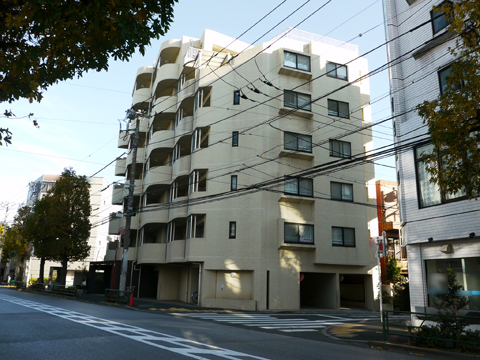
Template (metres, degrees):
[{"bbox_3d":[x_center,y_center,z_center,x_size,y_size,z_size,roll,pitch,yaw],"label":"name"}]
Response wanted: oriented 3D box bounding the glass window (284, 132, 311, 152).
[{"bbox_3d":[3.614,-2.349,24.088,1.899,1.141,0.120,6,-15,-17],"label":"glass window"}]

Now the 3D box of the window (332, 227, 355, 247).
[{"bbox_3d":[6.375,3.499,23.907,1.638,1.141,0.140,6,-16,-18],"label":"window"}]

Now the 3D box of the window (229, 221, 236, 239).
[{"bbox_3d":[-0.438,2.946,22.934,0.383,0.972,0.140,-1,-15,9],"label":"window"}]

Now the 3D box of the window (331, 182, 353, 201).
[{"bbox_3d":[6.453,0.744,24.633,1.638,1.141,0.140,6,-16,-18],"label":"window"}]

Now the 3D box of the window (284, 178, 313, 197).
[{"bbox_3d":[3.557,0.394,23.577,1.934,1.146,0.140,6,-16,-18],"label":"window"}]

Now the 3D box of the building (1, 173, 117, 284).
[{"bbox_3d":[-28.445,8.379,63.759,13.500,16.600,10.000,2,-15,0],"label":"building"}]

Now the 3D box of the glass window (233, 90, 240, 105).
[{"bbox_3d":[-0.204,-5.318,25.113,0.383,0.972,0.140,-1,-15,9],"label":"glass window"}]

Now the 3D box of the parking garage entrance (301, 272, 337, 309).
[{"bbox_3d":[4.553,6.466,22.786,2.404,2.020,0.500,6,-15,-17],"label":"parking garage entrance"}]

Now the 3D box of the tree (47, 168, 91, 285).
[{"bbox_3d":[-15.531,4.358,34.962,4.600,11.470,4.600,2,-15,0],"label":"tree"}]

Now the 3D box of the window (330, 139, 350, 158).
[{"bbox_3d":[6.499,-1.995,25.154,1.591,1.131,0.120,6,-15,-17],"label":"window"}]

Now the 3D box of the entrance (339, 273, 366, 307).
[{"bbox_3d":[6.899,6.731,23.525,2.141,2.020,0.500,6,-15,-17],"label":"entrance"}]

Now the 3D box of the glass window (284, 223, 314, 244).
[{"bbox_3d":[3.461,3.119,22.654,1.899,1.145,0.120,6,-15,-17],"label":"glass window"}]

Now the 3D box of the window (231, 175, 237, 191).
[{"bbox_3d":[-0.361,0.181,23.432,0.380,1.000,0.120,-1,-15,11],"label":"window"}]

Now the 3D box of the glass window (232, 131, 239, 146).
[{"bbox_3d":[-0.282,-2.563,24.387,0.383,0.972,0.140,-1,-15,9],"label":"glass window"}]

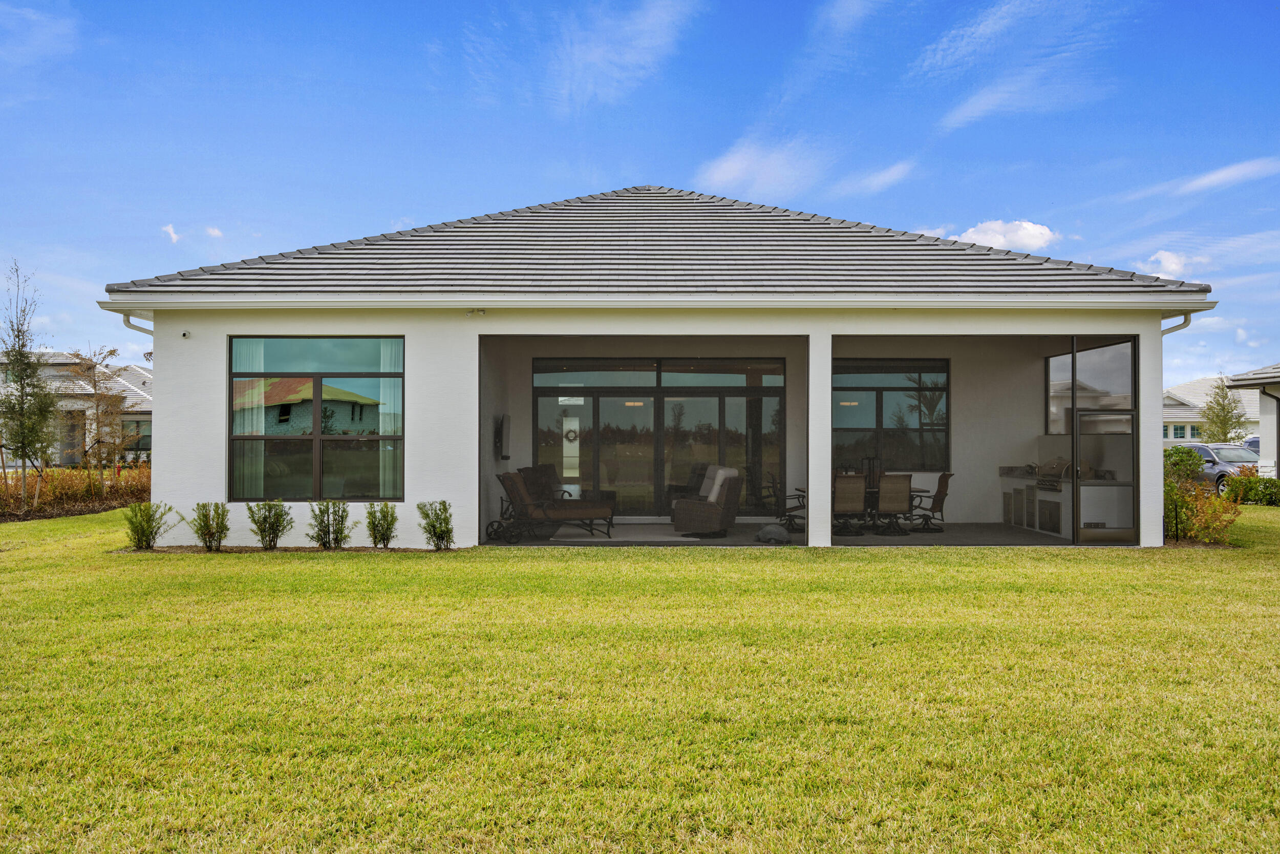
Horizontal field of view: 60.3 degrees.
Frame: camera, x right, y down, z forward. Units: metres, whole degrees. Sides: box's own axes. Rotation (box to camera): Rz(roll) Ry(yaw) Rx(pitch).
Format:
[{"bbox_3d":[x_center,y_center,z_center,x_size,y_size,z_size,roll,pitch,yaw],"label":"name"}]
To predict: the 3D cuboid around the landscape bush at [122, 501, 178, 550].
[{"bbox_3d":[-7.358,1.478,16.550,0.840,0.720,0.750,0,-1,0],"label":"landscape bush"}]

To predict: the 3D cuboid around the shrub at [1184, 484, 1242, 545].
[{"bbox_3d":[9.298,1.412,17.900,0.980,0.950,0.920,0,-1,0],"label":"shrub"}]

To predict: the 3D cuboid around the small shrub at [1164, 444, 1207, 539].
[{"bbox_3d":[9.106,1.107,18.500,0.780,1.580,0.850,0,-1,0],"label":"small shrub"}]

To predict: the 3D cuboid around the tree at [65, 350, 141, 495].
[{"bbox_3d":[-14.561,-0.149,29.800,2.100,4.100,2.000,0,-1,0],"label":"tree"}]

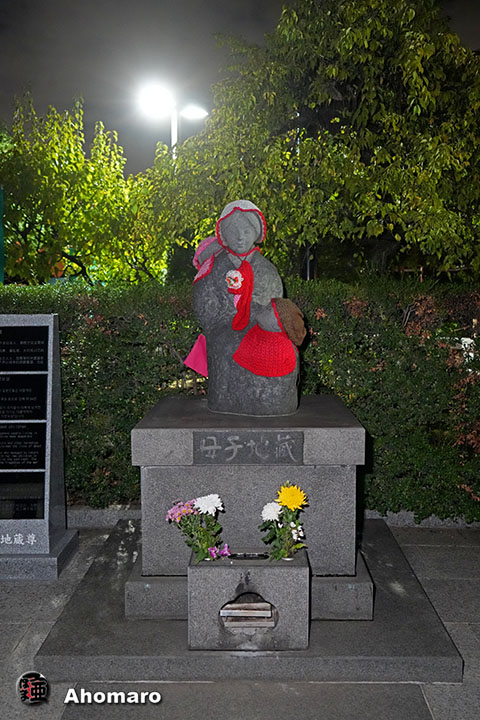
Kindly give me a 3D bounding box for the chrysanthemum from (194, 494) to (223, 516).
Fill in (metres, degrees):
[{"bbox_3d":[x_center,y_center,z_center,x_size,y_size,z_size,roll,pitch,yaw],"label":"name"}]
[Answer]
[{"bbox_3d":[-0.130,0.607,2.754,0.118,0.092,0.105,0,5,1],"label":"chrysanthemum"}]

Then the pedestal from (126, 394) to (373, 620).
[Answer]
[{"bbox_3d":[0.051,0.681,3.429,1.099,0.855,1.077,0,5,1],"label":"pedestal"}]

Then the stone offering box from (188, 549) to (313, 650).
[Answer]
[{"bbox_3d":[0.039,0.997,2.756,0.486,0.353,0.181,0,5,1],"label":"stone offering box"}]

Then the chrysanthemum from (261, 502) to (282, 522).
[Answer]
[{"bbox_3d":[0.132,0.635,2.750,0.092,0.088,0.085,0,5,1],"label":"chrysanthemum"}]

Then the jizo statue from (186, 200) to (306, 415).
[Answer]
[{"bbox_3d":[0.033,-0.268,3.350,0.600,1.050,0.500,0,5,1],"label":"jizo statue"}]

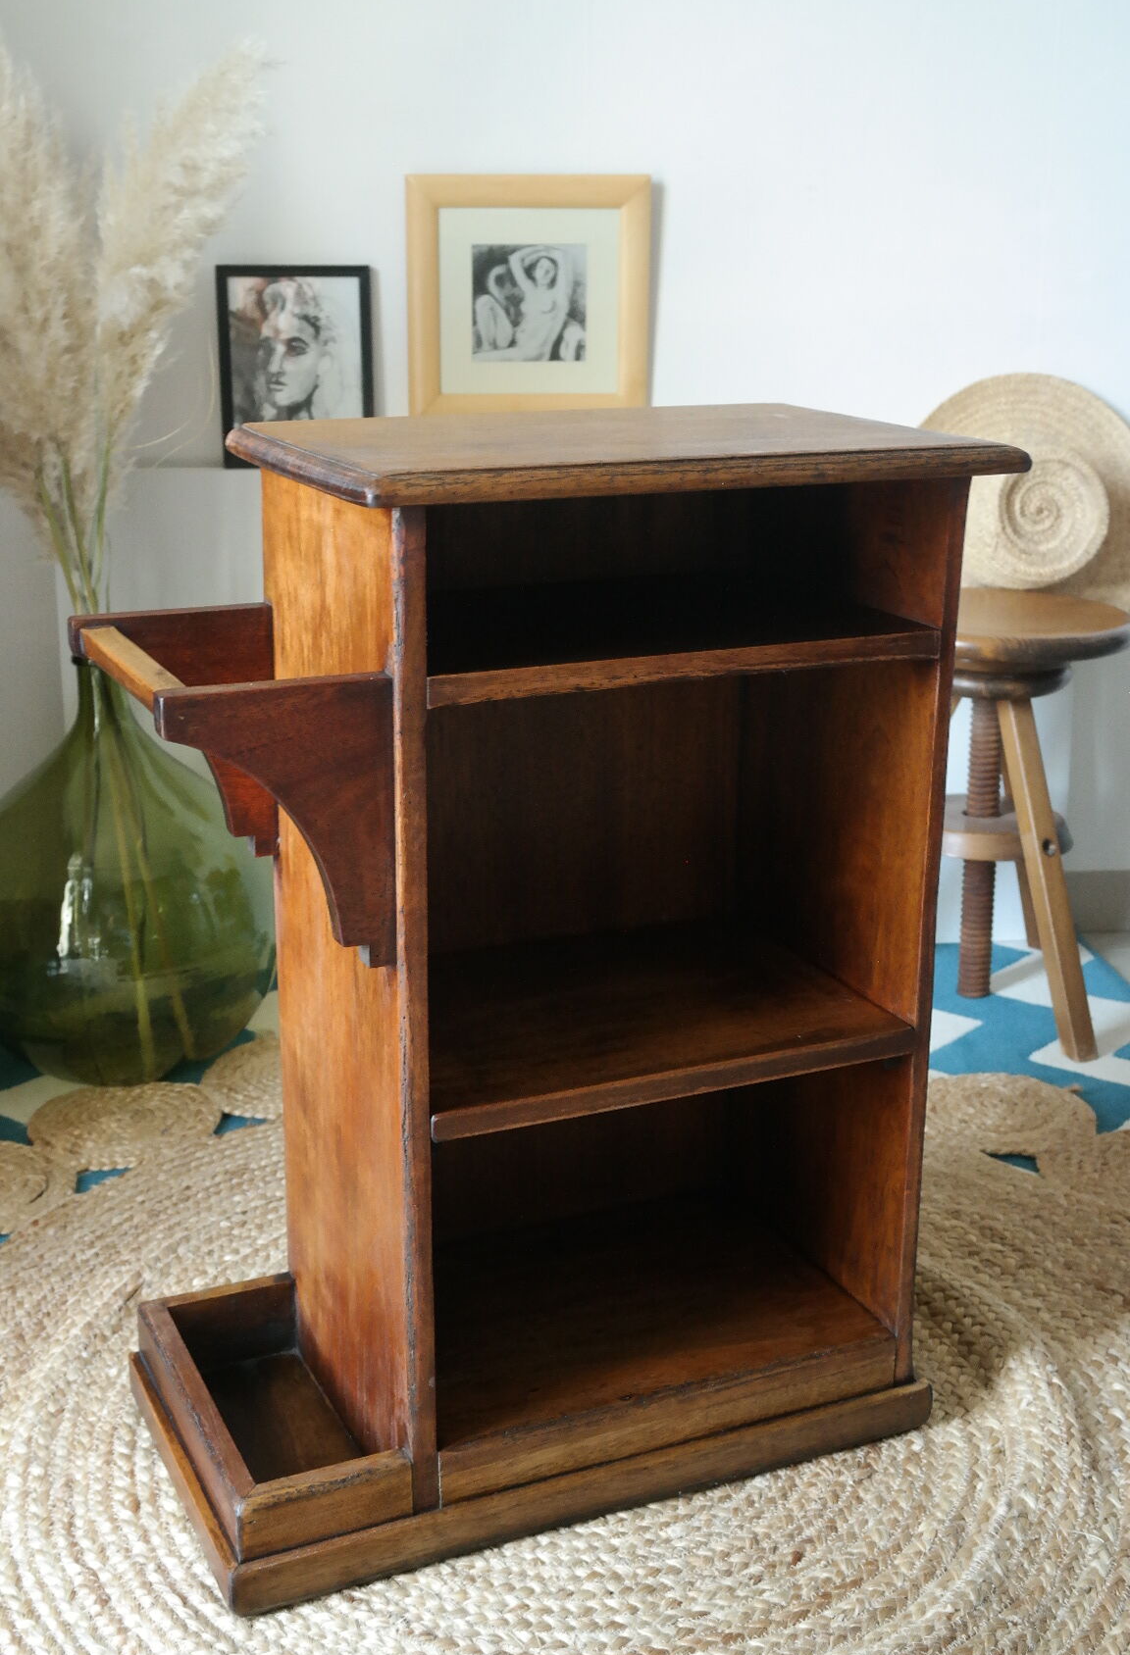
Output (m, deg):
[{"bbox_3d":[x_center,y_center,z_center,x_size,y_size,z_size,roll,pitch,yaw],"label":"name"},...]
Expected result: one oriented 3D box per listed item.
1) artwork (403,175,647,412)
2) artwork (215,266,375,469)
[{"bbox_3d":[-0.043,-0.613,2.364,0.280,0.283,0.020,0,17,-3],"label":"artwork"},{"bbox_3d":[-0.313,-0.538,2.370,0.177,0.232,0.015,0,17,-3],"label":"artwork"}]

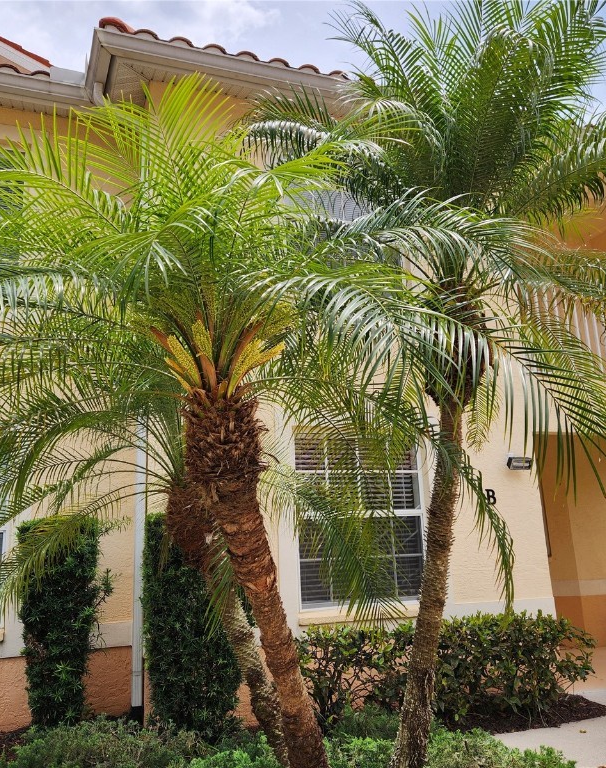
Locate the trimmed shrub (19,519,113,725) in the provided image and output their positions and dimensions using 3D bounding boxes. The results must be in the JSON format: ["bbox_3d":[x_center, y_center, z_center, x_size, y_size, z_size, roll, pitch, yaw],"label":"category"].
[{"bbox_3d":[-1.986,1.986,5.621,0.620,1.660,0.440,2,-13,-20],"label":"trimmed shrub"}]

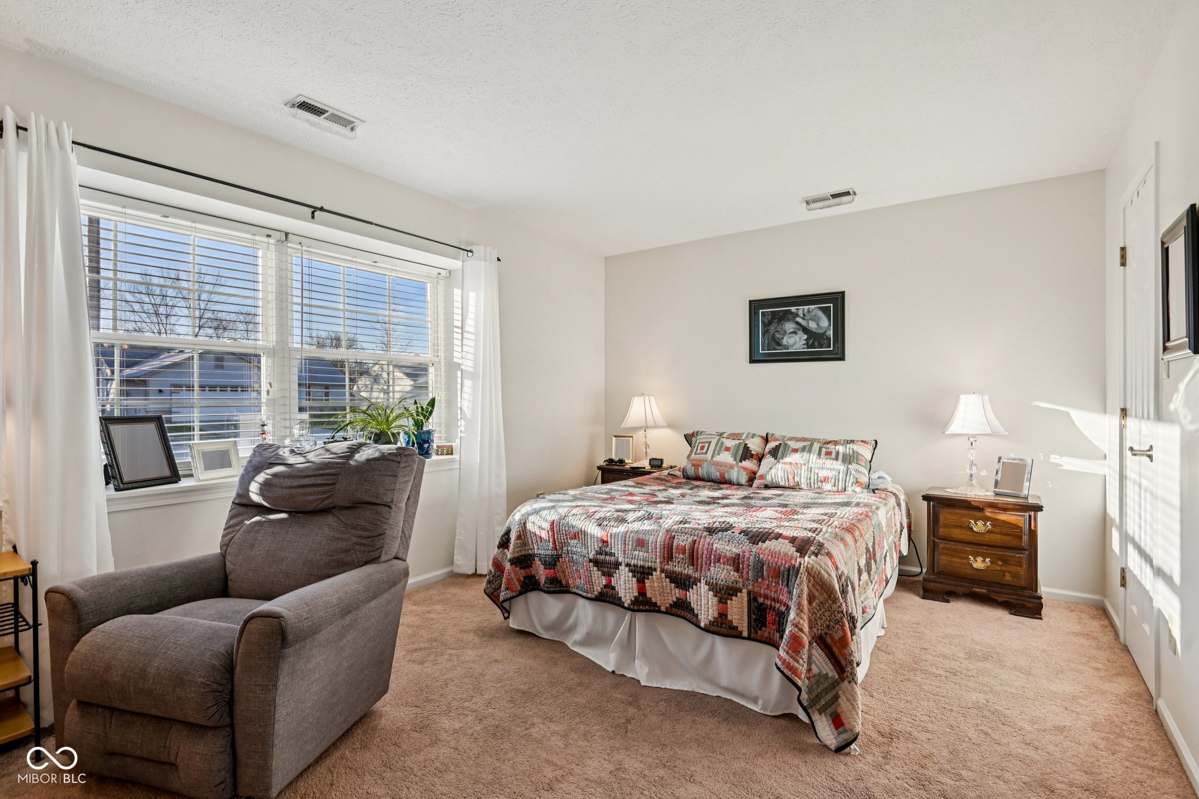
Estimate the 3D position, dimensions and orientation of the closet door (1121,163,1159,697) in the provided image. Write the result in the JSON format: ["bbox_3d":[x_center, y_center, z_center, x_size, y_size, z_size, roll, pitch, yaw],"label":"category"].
[{"bbox_3d":[2.345,0.118,2.297,0.040,2.050,0.590,0,0,37],"label":"closet door"}]

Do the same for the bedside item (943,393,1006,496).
[{"bbox_3d":[2.212,0.255,3.150,0.320,0.597,0.320,0,0,34],"label":"bedside item"}]

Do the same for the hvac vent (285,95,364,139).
[{"bbox_3d":[-1.213,-1.243,2.367,0.150,0.055,0.290,0,0,37],"label":"hvac vent"}]

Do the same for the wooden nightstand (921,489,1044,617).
[{"bbox_3d":[2.217,0.853,3.099,0.560,0.605,0.390,0,0,35],"label":"wooden nightstand"}]

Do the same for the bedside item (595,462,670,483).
[{"bbox_3d":[0.319,0.859,4.369,0.560,0.605,0.390,0,0,35],"label":"bedside item"}]

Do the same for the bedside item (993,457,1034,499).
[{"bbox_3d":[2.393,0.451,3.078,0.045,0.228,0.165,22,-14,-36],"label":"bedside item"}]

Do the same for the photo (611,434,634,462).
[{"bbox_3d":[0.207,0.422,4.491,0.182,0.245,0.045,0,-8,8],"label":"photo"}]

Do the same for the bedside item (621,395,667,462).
[{"bbox_3d":[0.363,0.252,4.300,0.340,0.590,0.340,0,0,0],"label":"bedside item"}]

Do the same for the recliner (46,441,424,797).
[{"bbox_3d":[-1.262,0.678,2.005,0.910,0.990,0.900,0,0,14],"label":"recliner"}]

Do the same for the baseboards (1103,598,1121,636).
[{"bbox_3d":[2.674,1.126,2.788,0.016,0.068,0.460,0,0,37],"label":"baseboards"}]

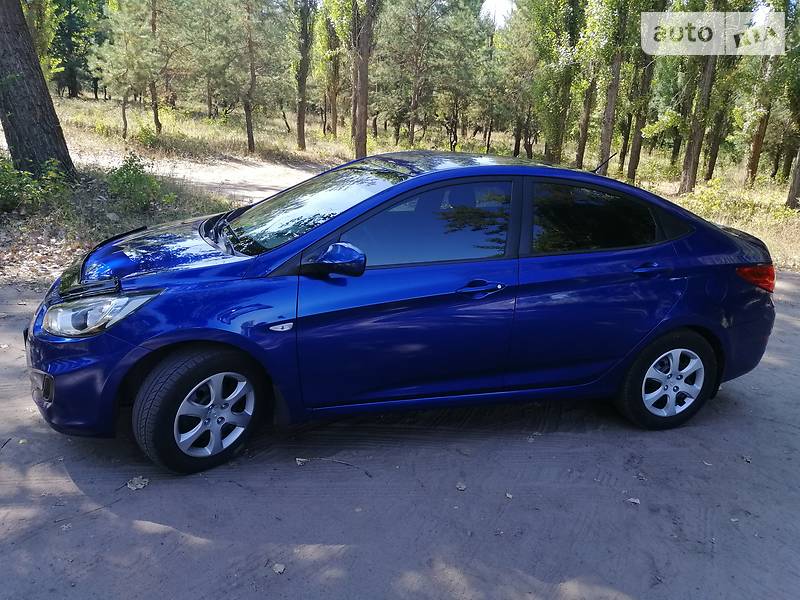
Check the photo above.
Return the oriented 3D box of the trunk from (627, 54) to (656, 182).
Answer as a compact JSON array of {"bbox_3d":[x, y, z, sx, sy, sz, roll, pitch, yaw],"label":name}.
[{"bbox_3d":[7.106,-5.270,17.684,0.394,3.634,0.350,11,19,19],"label":"trunk"}]

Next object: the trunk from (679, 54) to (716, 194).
[{"bbox_3d":[8.041,-4.660,16.111,0.503,3.571,0.441,12,19,23],"label":"trunk"}]

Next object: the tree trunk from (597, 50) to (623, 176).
[{"bbox_3d":[6.297,-5.447,17.932,0.449,3.705,0.389,10,19,17],"label":"tree trunk"}]

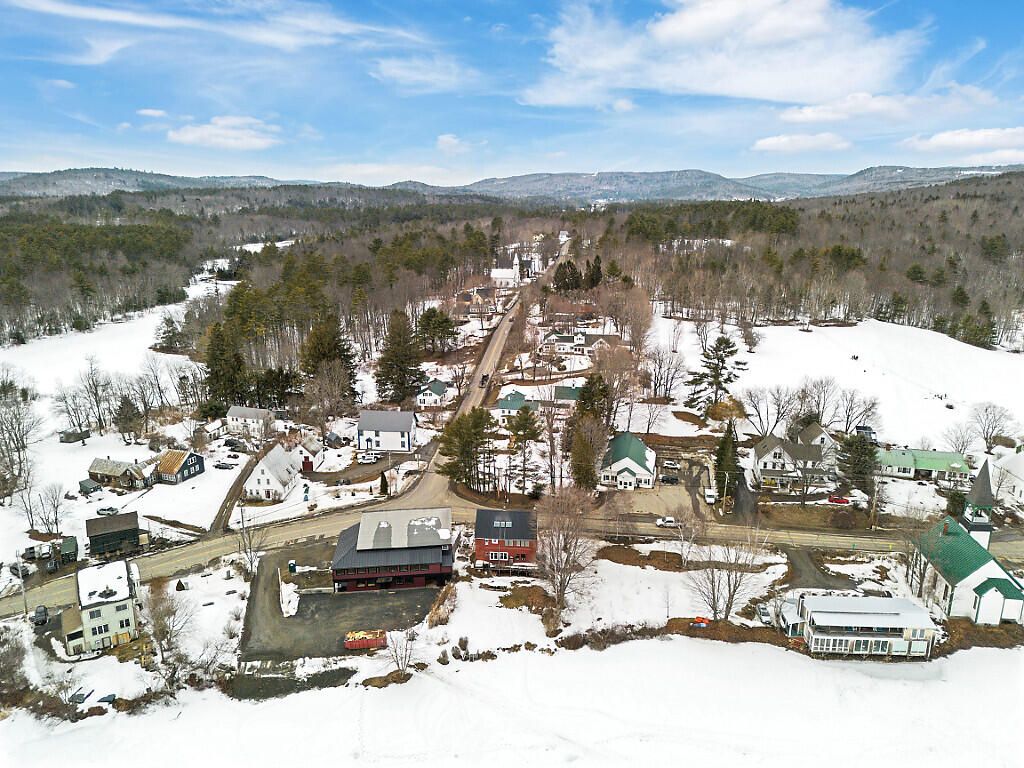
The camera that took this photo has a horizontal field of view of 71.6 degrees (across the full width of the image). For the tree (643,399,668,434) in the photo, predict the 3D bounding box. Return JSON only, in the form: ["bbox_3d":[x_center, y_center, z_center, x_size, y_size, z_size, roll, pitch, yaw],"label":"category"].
[{"bbox_3d":[42.410,9.360,210.110,7.680,11.160,7.680,0,15,0],"label":"tree"}]

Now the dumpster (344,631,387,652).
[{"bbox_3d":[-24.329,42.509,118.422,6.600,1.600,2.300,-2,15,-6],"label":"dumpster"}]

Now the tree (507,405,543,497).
[{"bbox_3d":[2.859,16.345,167.401,8.000,23.890,8.000,1,14,1],"label":"tree"}]

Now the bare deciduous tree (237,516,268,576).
[{"bbox_3d":[-49.530,31.080,135.510,6.110,12.120,5.800,0,14,0],"label":"bare deciduous tree"}]

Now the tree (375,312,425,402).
[{"bbox_3d":[-38.961,-9.166,245.888,15.500,32.791,15.000,0,15,0],"label":"tree"}]

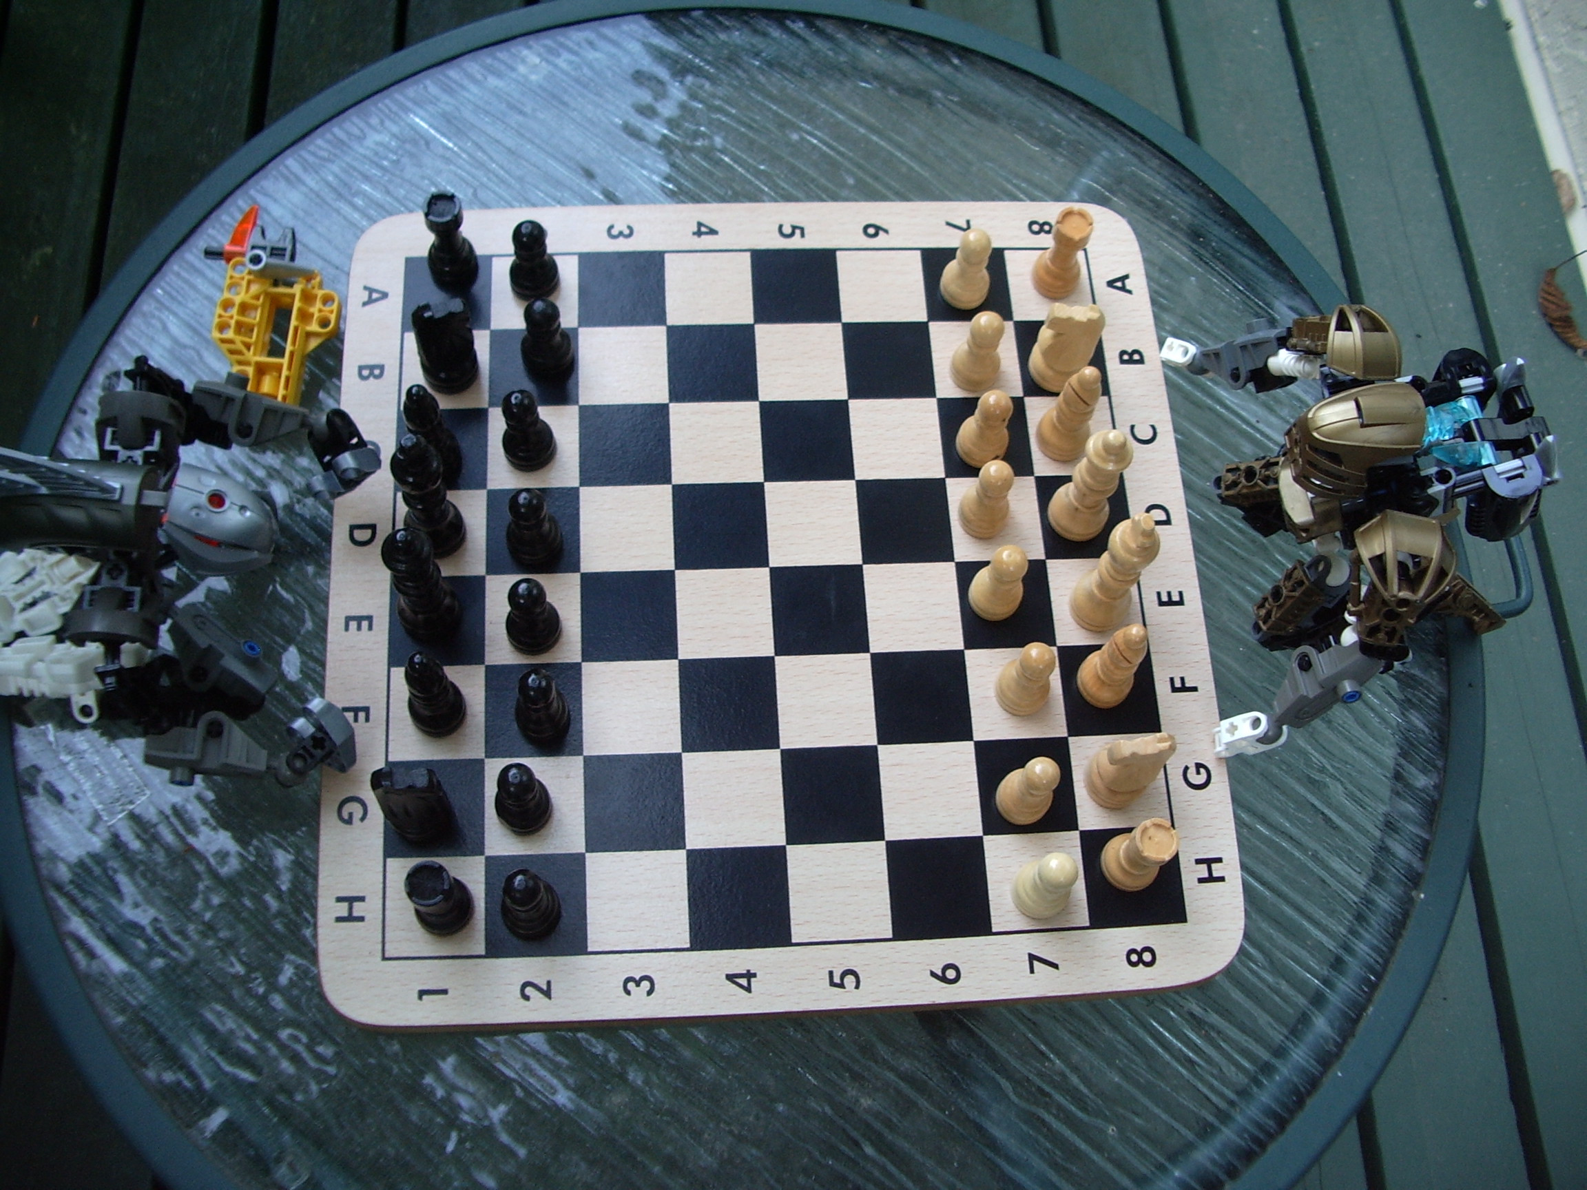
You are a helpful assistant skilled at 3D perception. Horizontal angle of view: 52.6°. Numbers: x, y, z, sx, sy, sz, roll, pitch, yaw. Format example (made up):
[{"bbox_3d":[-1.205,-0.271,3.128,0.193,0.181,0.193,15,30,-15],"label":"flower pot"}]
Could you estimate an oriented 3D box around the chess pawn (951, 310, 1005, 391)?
[{"bbox_3d":[0.068,-0.089,0.575,0.019,0.035,0.019,-2,68,-5],"label":"chess pawn"}]

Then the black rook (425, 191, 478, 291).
[{"bbox_3d":[-0.115,-0.117,0.535,0.017,0.035,0.017,-2,69,-5],"label":"black rook"}]

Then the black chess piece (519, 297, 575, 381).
[{"bbox_3d":[-0.087,-0.092,0.564,0.019,0.035,0.019,-2,68,-5],"label":"black chess piece"}]

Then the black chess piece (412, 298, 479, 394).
[{"bbox_3d":[-0.113,-0.083,0.520,0.019,0.036,0.018,-15,70,-10],"label":"black chess piece"}]

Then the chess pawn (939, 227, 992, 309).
[{"bbox_3d":[0.060,-0.113,0.546,0.017,0.033,0.017,-2,68,-5],"label":"chess pawn"}]

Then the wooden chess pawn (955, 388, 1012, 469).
[{"bbox_3d":[0.064,-0.057,0.525,0.017,0.033,0.017,-2,69,-5],"label":"wooden chess pawn"}]

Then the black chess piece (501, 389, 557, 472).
[{"bbox_3d":[-0.092,-0.058,0.550,0.019,0.035,0.019,-2,68,-5],"label":"black chess piece"}]

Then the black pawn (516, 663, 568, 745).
[{"bbox_3d":[-0.076,0.031,0.480,0.017,0.033,0.017,-2,69,-5],"label":"black pawn"}]

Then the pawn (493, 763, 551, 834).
[{"bbox_3d":[-0.080,0.057,0.466,0.017,0.033,0.017,-2,68,-5],"label":"pawn"}]

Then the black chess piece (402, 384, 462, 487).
[{"bbox_3d":[-0.114,-0.052,0.500,0.018,0.047,0.018,-2,68,-5],"label":"black chess piece"}]

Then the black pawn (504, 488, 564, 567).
[{"bbox_3d":[-0.081,-0.023,0.498,0.017,0.033,0.017,-2,68,-5],"label":"black pawn"}]

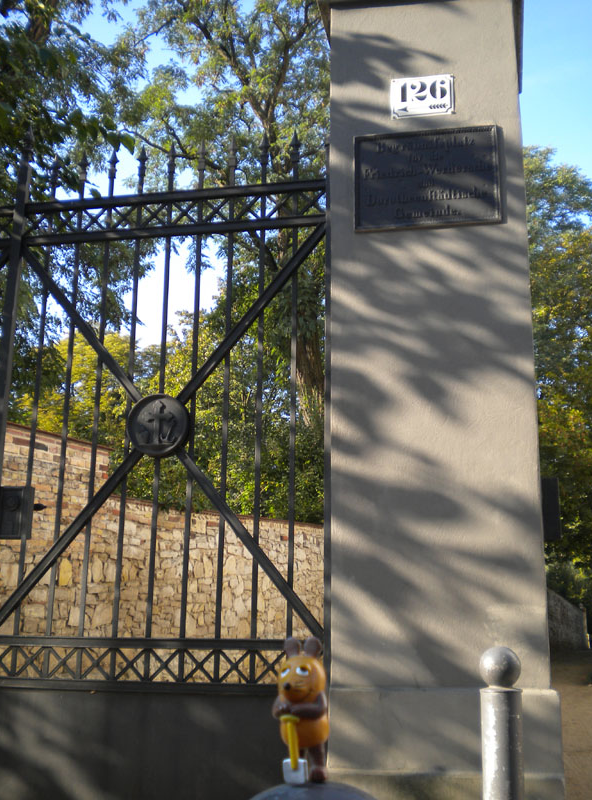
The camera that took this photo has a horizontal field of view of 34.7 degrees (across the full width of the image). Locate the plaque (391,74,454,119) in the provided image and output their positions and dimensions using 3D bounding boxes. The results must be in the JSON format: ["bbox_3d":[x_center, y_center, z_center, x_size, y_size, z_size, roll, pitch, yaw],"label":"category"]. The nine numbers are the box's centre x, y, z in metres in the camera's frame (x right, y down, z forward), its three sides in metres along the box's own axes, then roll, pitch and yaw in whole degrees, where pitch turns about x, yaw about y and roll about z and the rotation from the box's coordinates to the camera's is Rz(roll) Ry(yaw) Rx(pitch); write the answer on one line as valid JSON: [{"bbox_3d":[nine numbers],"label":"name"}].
[{"bbox_3d":[0.558,-1.331,4.177,0.273,0.200,0.015,-2,-15,10],"label":"plaque"}]

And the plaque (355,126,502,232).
[{"bbox_3d":[0.559,-0.935,4.057,0.611,0.458,0.045,-2,-15,10],"label":"plaque"}]

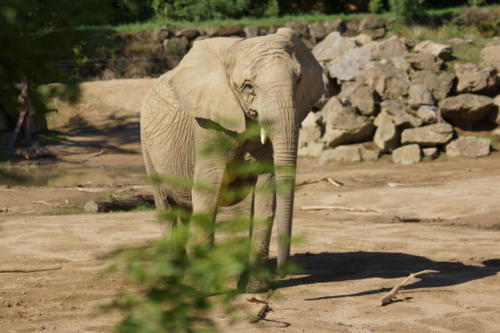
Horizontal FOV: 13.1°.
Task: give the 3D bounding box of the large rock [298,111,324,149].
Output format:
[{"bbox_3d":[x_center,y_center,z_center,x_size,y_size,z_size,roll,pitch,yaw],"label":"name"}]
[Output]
[{"bbox_3d":[1.095,-0.674,40.800,0.520,0.660,0.500,0,4,0],"label":"large rock"}]

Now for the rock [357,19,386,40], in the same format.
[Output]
[{"bbox_3d":[2.592,-2.923,46.500,0.640,0.455,0.550,0,5,0],"label":"rock"}]

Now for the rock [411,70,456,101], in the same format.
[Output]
[{"bbox_3d":[3.258,-1.438,38.700,0.820,0.500,0.650,0,6,0],"label":"rock"}]

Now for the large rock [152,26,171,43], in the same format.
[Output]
[{"bbox_3d":[-1.868,-2.786,46.000,0.390,0.340,0.350,0,4,0],"label":"large rock"}]

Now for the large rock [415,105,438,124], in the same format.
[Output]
[{"bbox_3d":[3.385,-0.997,41.800,0.460,0.372,0.420,0,5,0],"label":"large rock"}]

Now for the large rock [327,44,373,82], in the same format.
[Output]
[{"bbox_3d":[1.807,-1.852,39.200,0.780,0.620,0.650,0,6,0],"label":"large rock"}]

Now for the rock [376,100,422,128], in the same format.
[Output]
[{"bbox_3d":[2.826,-0.983,41.200,0.860,0.540,0.620,0,4,0],"label":"rock"}]

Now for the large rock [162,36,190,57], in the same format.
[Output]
[{"bbox_3d":[-1.418,-2.285,41.500,0.500,0.380,0.420,0,6,0],"label":"large rock"}]

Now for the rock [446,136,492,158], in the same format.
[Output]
[{"bbox_3d":[3.539,-0.308,35.300,0.690,0.340,0.480,0,6,0],"label":"rock"}]

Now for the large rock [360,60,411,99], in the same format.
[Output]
[{"bbox_3d":[2.281,-1.465,36.700,0.840,0.620,0.650,0,6,0],"label":"large rock"}]

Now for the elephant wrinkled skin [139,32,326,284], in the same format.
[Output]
[{"bbox_3d":[-0.290,-0.239,22.990,1.600,2.550,2.950,-4,11,-21],"label":"elephant wrinkled skin"}]

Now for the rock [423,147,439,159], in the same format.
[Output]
[{"bbox_3d":[3.337,-0.259,40.300,0.300,0.230,0.260,0,4,0],"label":"rock"}]

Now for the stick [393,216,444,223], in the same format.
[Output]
[{"bbox_3d":[2.083,0.659,27.100,0.620,0.070,0.120,1,6,6],"label":"stick"}]

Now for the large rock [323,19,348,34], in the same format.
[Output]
[{"bbox_3d":[1.589,-2.633,41.000,0.460,0.310,0.380,0,6,0],"label":"large rock"}]

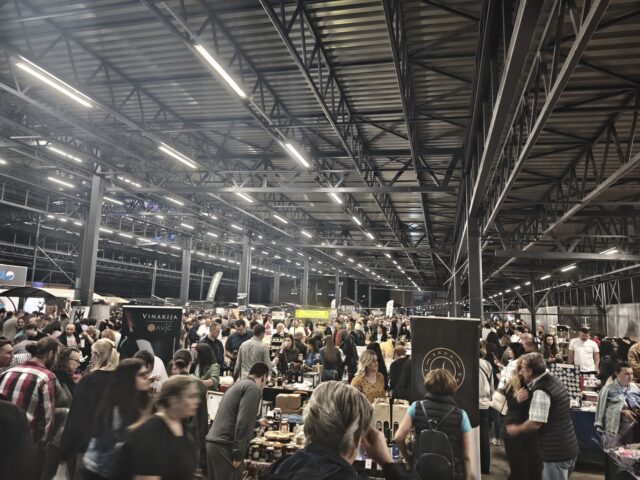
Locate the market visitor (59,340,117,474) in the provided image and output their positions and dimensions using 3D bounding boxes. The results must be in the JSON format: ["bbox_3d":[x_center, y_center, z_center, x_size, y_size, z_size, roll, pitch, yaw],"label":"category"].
[{"bbox_3d":[-2.040,1.760,3.820,0.370,1.700,0.480,-3,-10,25],"label":"market visitor"}]

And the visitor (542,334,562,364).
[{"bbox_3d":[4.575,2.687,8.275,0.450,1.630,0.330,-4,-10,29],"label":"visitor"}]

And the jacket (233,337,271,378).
[{"bbox_3d":[-1.001,1.814,6.400,0.530,0.700,0.340,-2,-9,18],"label":"jacket"}]

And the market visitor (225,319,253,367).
[{"bbox_3d":[-1.393,2.291,7.250,0.550,1.840,0.400,2,-9,0],"label":"market visitor"}]

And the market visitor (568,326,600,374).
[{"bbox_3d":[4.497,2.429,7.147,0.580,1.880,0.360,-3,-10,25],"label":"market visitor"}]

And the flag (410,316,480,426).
[{"bbox_3d":[1.536,1.962,5.139,0.850,1.980,0.180,-1,-10,13],"label":"flag"}]

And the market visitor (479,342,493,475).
[{"bbox_3d":[2.211,2.216,5.712,0.340,1.690,0.450,-2,-10,21],"label":"market visitor"}]

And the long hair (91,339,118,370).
[{"bbox_3d":[-2.002,1.064,3.950,0.230,0.300,0.200,-1,-9,14],"label":"long hair"}]

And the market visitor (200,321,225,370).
[{"bbox_3d":[-1.796,2.257,6.953,0.360,1.800,0.500,-6,-12,40],"label":"market visitor"}]

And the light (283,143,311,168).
[{"bbox_3d":[-0.476,-1.924,9.800,0.120,0.100,1.500,-1,-10,16],"label":"light"}]

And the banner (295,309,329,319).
[{"bbox_3d":[-0.340,2.939,17.000,1.320,0.360,0.040,-1,-9,16],"label":"banner"}]

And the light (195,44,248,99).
[{"bbox_3d":[-1.462,-2.506,6.443,0.110,0.090,1.500,-1,-9,16],"label":"light"}]

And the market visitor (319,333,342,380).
[{"bbox_3d":[0.168,2.456,7.269,0.460,1.610,0.320,3,-9,-9],"label":"market visitor"}]

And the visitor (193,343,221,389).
[{"bbox_3d":[-1.537,2.157,5.573,0.420,1.560,0.450,1,-9,6],"label":"visitor"}]

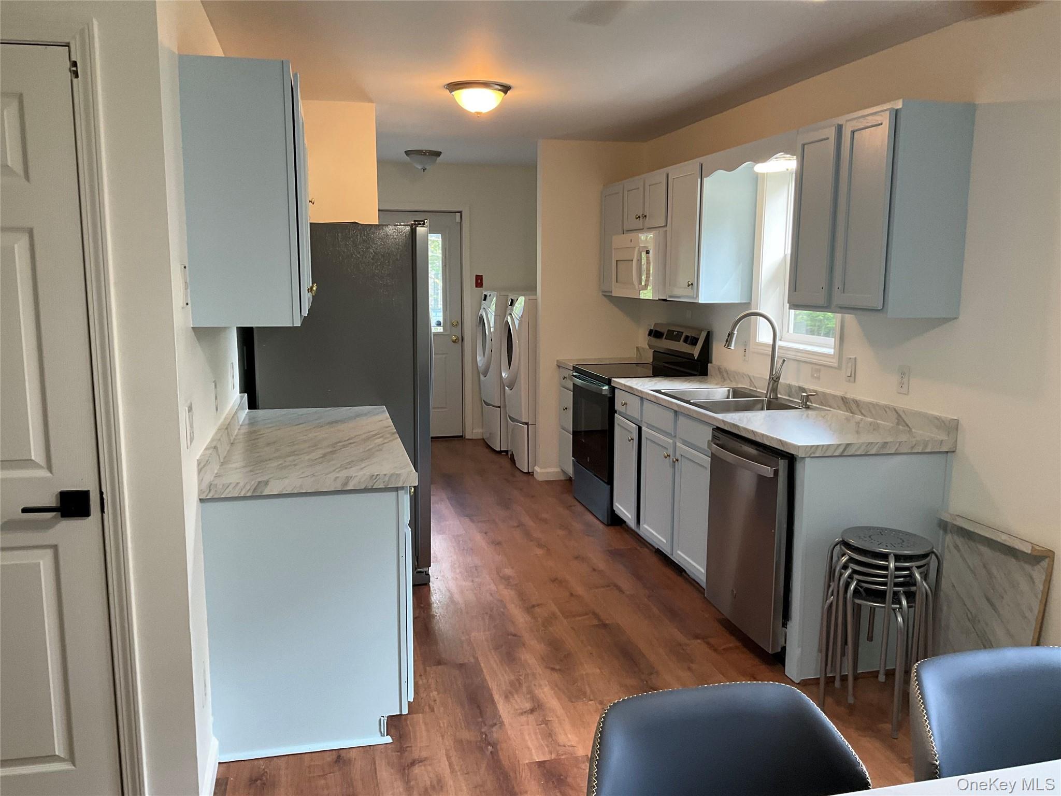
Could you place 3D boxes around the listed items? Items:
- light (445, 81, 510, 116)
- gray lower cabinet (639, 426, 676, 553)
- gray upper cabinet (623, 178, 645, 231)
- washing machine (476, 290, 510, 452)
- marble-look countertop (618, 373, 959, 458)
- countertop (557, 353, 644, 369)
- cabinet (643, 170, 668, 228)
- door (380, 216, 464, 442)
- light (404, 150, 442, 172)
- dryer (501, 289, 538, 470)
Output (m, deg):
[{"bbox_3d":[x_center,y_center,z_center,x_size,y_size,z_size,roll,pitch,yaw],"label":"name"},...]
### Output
[{"bbox_3d":[-0.259,-1.483,4.431,0.335,0.145,0.335,0,8,0],"label":"light"},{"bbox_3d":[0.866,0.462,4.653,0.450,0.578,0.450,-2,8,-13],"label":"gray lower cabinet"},{"bbox_3d":[0.826,-1.248,5.792,0.325,0.325,0.375,-2,8,-13],"label":"gray upper cabinet"},{"bbox_3d":[-0.041,-0.241,7.748,0.800,1.310,0.685,-2,8,-13],"label":"washing machine"},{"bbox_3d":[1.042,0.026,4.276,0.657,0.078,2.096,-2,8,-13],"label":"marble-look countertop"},{"bbox_3d":[0.556,-0.248,6.272,0.655,0.048,0.540,-2,8,-13],"label":"countertop"},{"bbox_3d":[0.915,-1.197,5.429,0.325,0.325,0.370,-2,8,-13],"label":"cabinet"},{"bbox_3d":[-1.047,-0.627,7.889,0.910,2.030,0.060,-2,8,-13],"label":"door"},{"bbox_3d":[-0.833,-1.838,6.926,0.296,0.158,0.296,-2,8,-13],"label":"light"},{"bbox_3d":[0.184,-0.142,7.047,0.800,1.315,0.685,-2,8,-13],"label":"dryer"}]

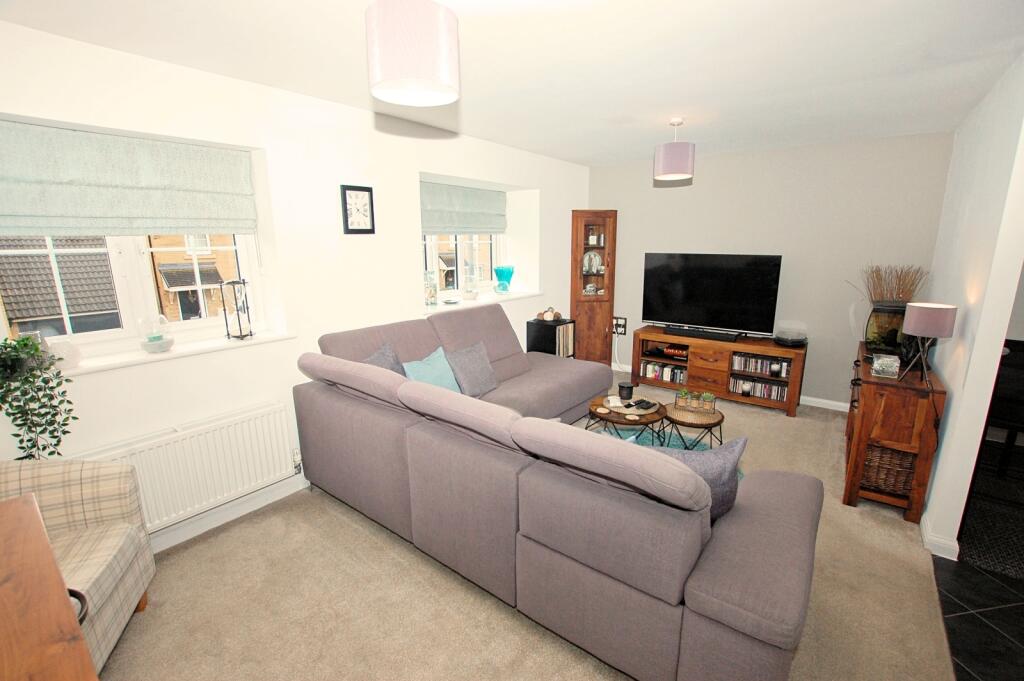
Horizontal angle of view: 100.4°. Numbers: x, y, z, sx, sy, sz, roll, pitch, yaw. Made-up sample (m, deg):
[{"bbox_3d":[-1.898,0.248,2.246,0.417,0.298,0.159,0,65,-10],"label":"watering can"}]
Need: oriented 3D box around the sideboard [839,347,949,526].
[{"bbox_3d":[2.490,0.516,2.850,0.340,0.765,1.230,9,16,36],"label":"sideboard"}]

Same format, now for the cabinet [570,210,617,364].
[{"bbox_3d":[0.932,-0.566,5.134,0.500,1.880,0.280,-2,13,-5],"label":"cabinet"}]

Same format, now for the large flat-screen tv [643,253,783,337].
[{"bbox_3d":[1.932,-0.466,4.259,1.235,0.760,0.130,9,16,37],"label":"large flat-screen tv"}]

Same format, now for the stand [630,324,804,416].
[{"bbox_3d":[2.044,0.261,4.352,1.470,0.600,0.440,9,16,37],"label":"stand"}]

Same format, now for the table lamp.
[{"bbox_3d":[2.225,0.028,2.317,0.195,0.435,0.195,10,17,39],"label":"table lamp"}]

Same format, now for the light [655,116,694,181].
[{"bbox_3d":[1.193,-1.398,3.115,0.275,0.390,0.275,10,17,39],"label":"light"}]

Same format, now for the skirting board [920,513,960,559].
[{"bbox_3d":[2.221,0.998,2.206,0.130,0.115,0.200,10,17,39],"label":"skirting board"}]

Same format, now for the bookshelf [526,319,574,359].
[{"bbox_3d":[0.408,0.176,4.504,0.360,0.740,0.330,10,17,39],"label":"bookshelf"}]

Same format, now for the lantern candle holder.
[{"bbox_3d":[-1.593,-0.171,2.440,0.130,0.320,0.130,10,17,39],"label":"lantern candle holder"}]

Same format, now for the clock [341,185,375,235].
[{"bbox_3d":[-1.016,-0.854,2.800,0.040,0.302,0.212,10,17,39],"label":"clock"}]

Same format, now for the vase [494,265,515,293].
[{"bbox_3d":[-0.083,-0.641,4.514,0.190,0.260,0.190,10,17,39],"label":"vase"}]

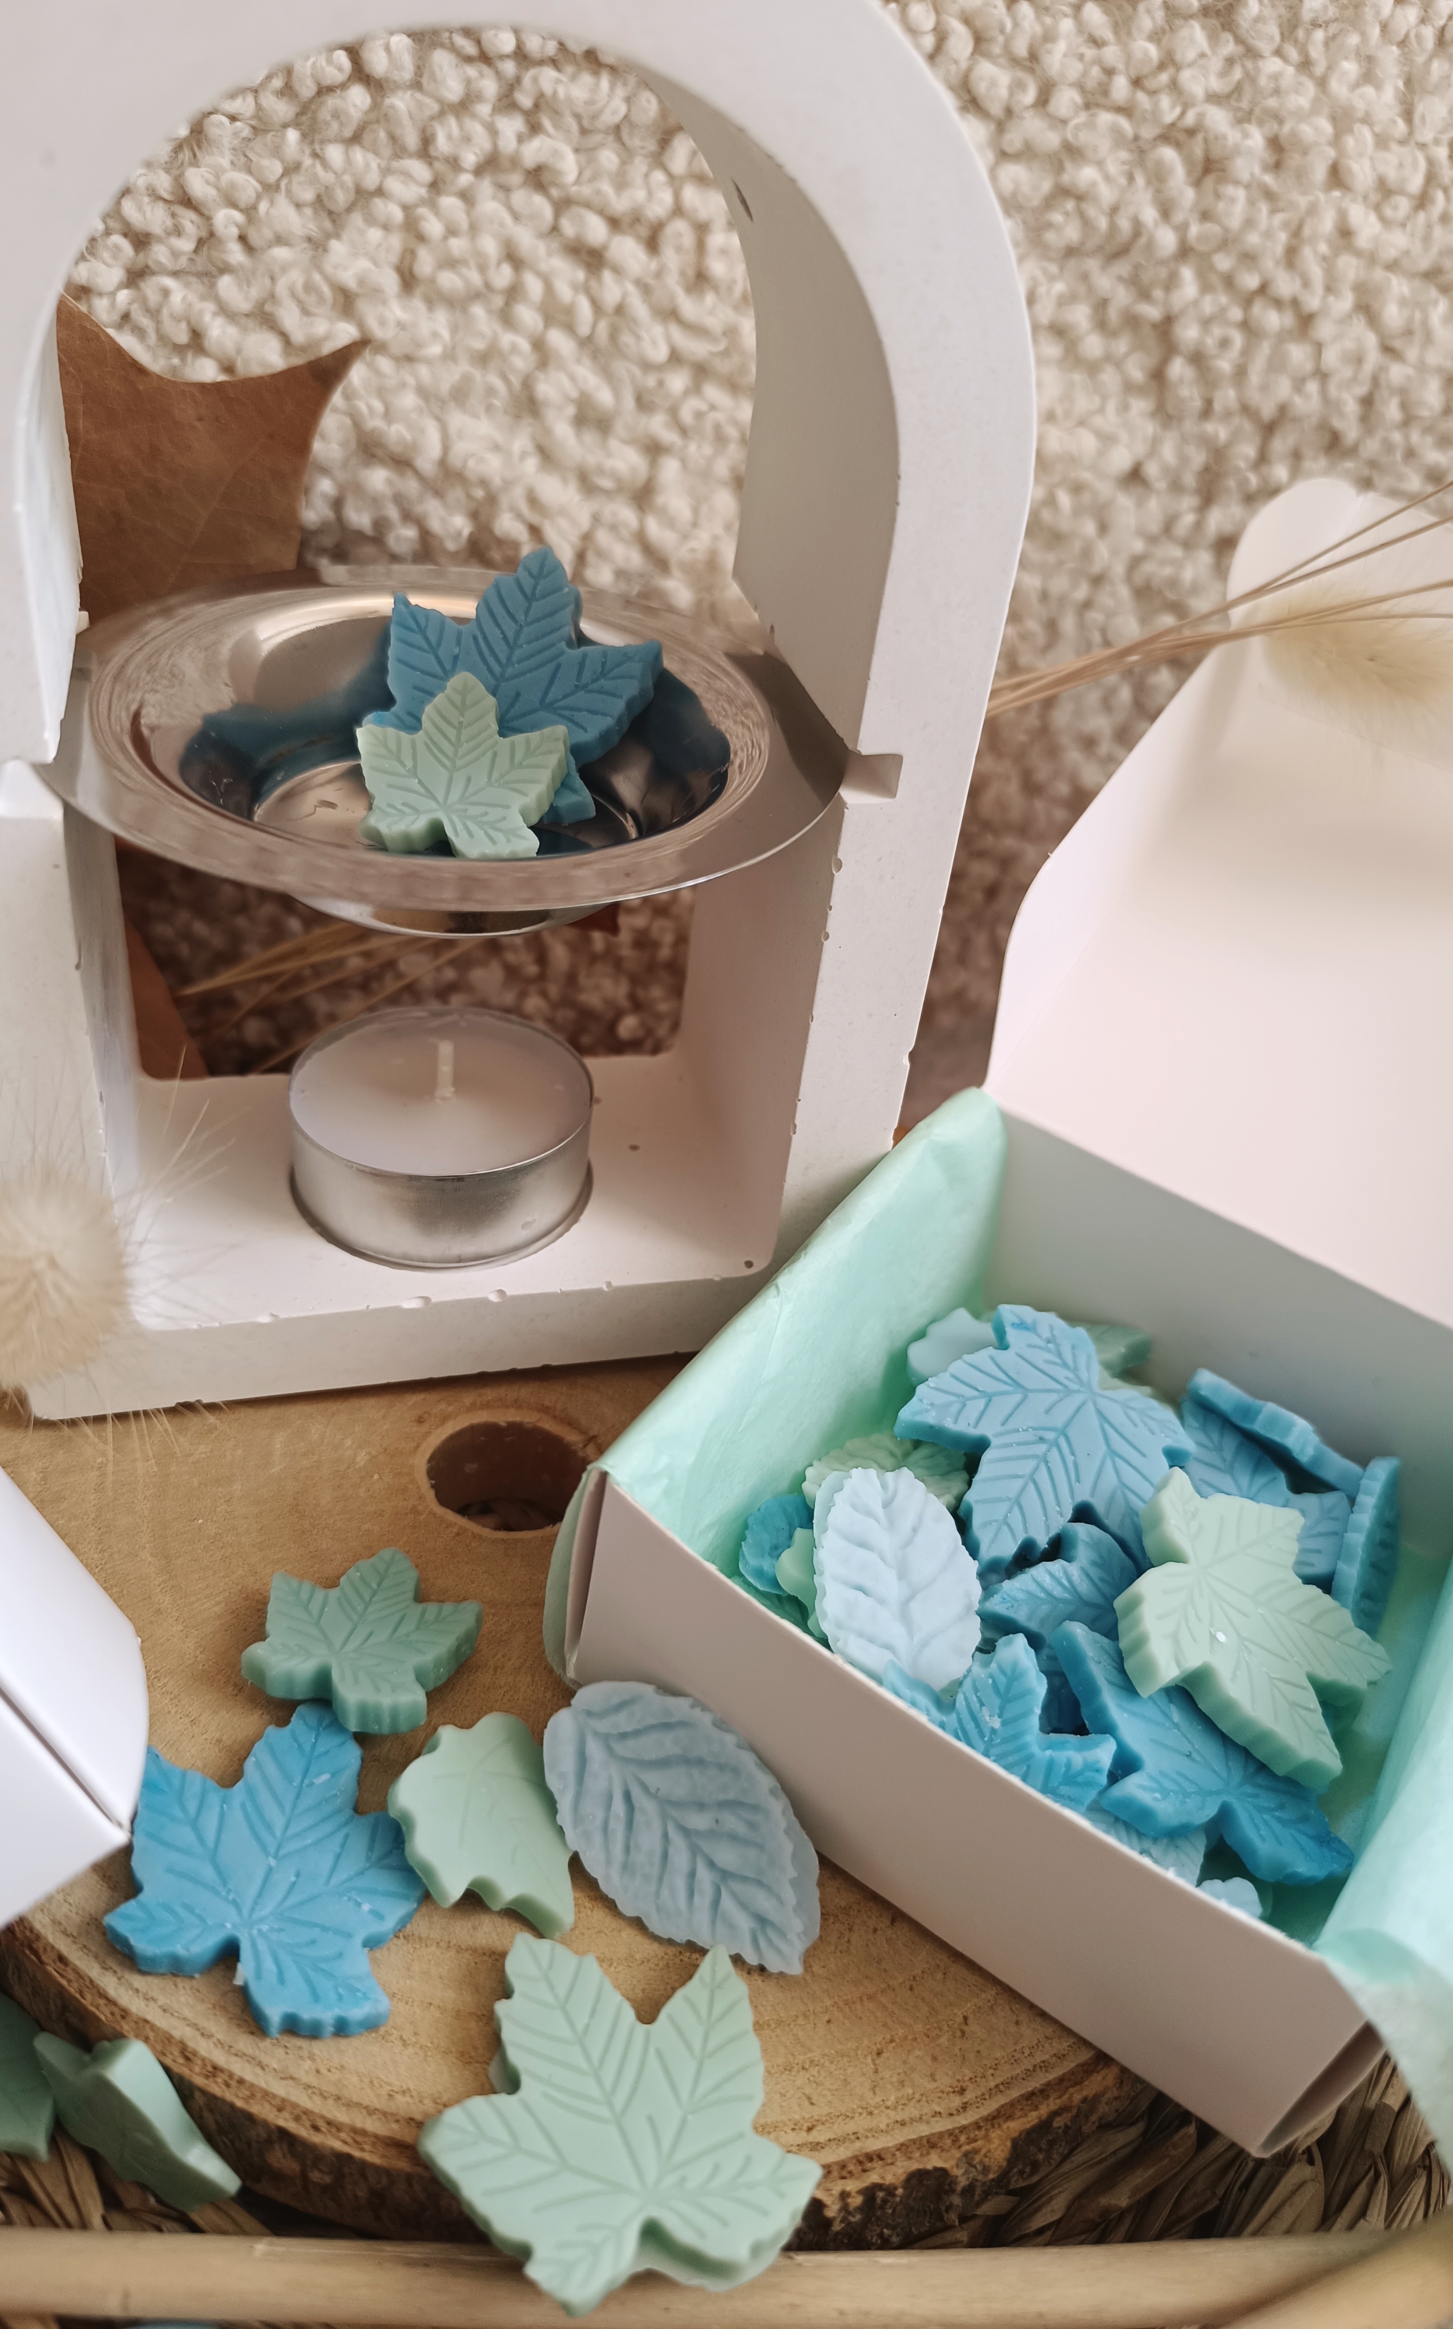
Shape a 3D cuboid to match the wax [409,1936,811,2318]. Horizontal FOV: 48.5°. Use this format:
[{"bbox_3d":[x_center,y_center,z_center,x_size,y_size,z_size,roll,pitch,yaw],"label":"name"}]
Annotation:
[{"bbox_3d":[-0.010,0.079,0.135,0.030,0.006,0.032,-17,46,-28],"label":"wax"}]

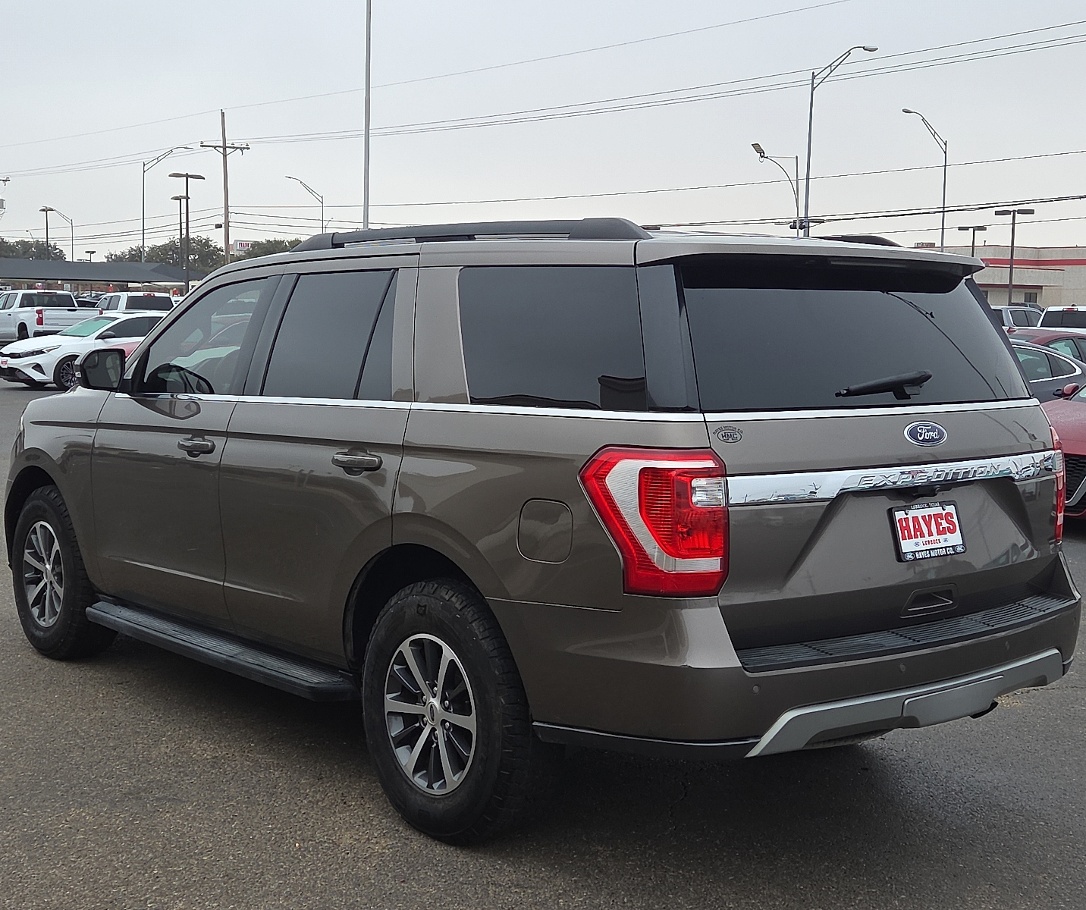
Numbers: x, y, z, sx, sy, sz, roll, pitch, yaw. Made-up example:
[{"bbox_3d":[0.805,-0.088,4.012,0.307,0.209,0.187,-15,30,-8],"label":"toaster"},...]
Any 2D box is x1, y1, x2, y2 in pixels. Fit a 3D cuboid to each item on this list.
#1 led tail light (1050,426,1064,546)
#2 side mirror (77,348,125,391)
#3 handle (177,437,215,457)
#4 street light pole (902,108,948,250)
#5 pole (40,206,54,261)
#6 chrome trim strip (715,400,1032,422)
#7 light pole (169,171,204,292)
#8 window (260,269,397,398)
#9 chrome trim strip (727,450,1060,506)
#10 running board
[{"bbox_3d":[1.625,0.085,4.925,0.230,0.385,0.350,-3,6,-40],"label":"led tail light"},{"bbox_3d":[-1.800,-0.349,5.969,0.215,0.185,0.150,-3,6,-40],"label":"side mirror"},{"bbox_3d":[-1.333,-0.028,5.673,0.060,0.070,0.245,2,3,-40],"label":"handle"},{"bbox_3d":[19.279,-11.438,74.675,3.100,12.200,0.330,-2,6,-30],"label":"street light pole"},{"bbox_3d":[-36.857,-13.870,109.582,1.200,8.700,0.450,2,6,11],"label":"pole"},{"bbox_3d":[1.042,-0.130,4.253,1.555,0.035,0.095,-3,6,-40],"label":"chrome trim strip"},{"bbox_3d":[-14.072,-7.544,58.324,1.450,7.163,0.400,1,5,0],"label":"light pole"},{"bbox_3d":[-0.708,-0.409,4.997,0.040,0.445,0.816,14,-5,-40],"label":"window"},{"bbox_3d":[1.081,0.066,4.219,1.525,0.080,0.090,-3,6,-40],"label":"chrome trim strip"},{"bbox_3d":[-1.312,0.758,5.767,0.170,0.072,2.020,-4,6,-40],"label":"running board"}]

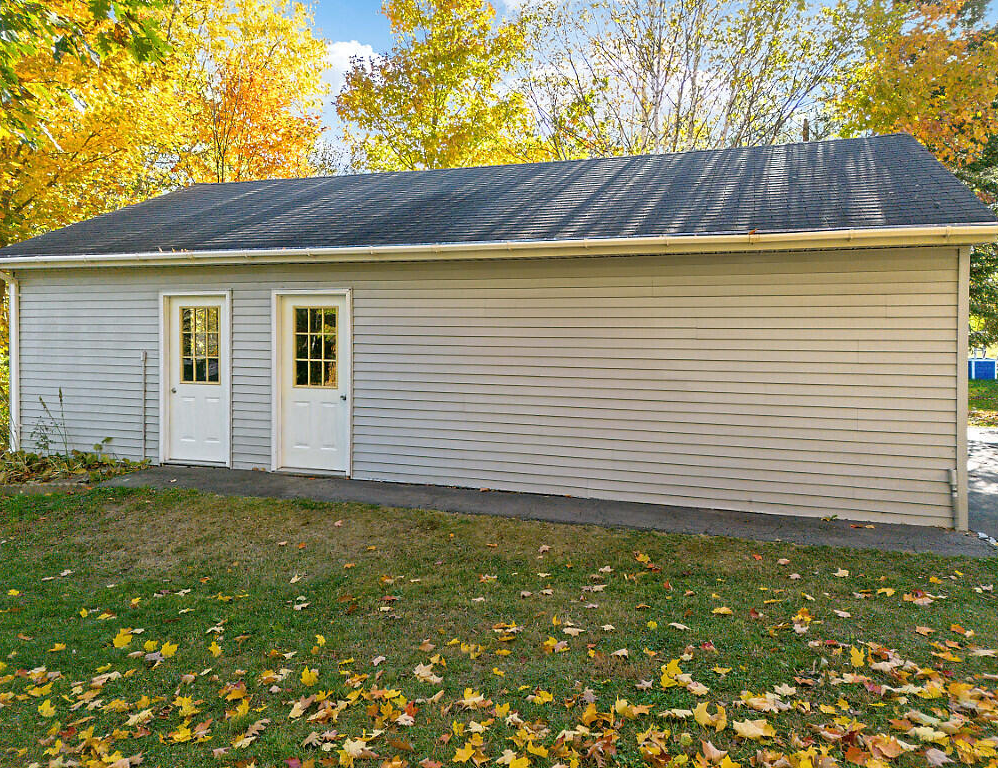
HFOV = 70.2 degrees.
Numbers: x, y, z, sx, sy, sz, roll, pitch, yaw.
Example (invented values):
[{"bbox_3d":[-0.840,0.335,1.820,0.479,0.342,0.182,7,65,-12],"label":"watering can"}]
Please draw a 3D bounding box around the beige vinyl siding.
[{"bbox_3d":[-1.275,-0.140,7.900,11.050,2.430,0.120,1,2,18],"label":"beige vinyl siding"}]

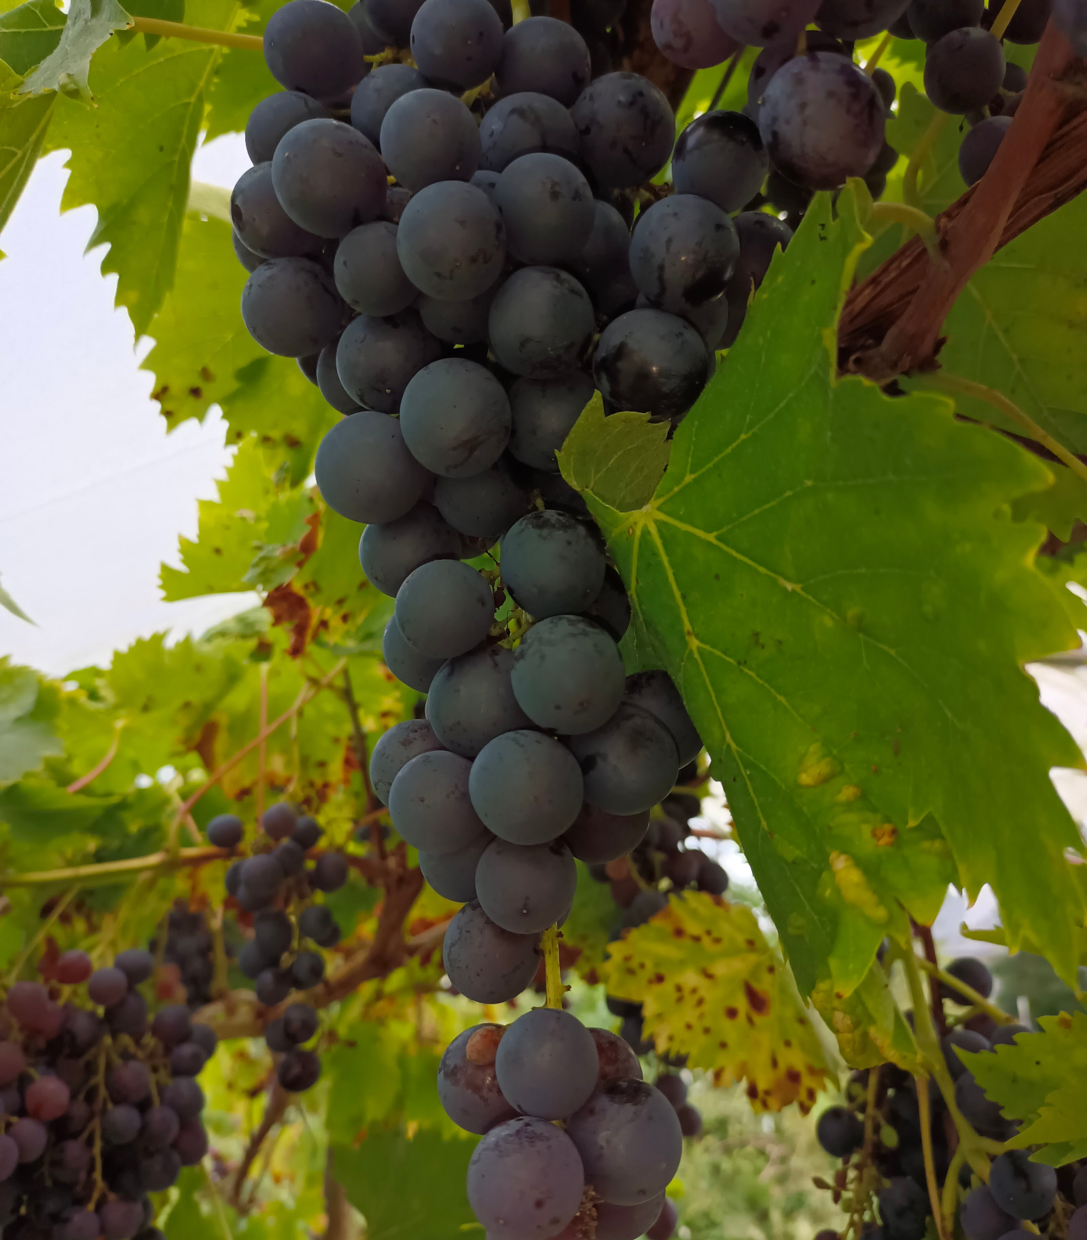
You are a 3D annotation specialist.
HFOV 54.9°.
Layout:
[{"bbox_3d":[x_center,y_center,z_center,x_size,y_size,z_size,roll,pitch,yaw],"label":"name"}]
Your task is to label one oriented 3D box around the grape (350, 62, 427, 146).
[{"bbox_3d":[-0.030,-0.103,0.212,0.018,0.019,0.018,4,-15,-10],"label":"grape"}]

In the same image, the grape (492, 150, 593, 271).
[{"bbox_3d":[0.001,-0.086,0.218,0.021,0.022,0.021,0,-18,0],"label":"grape"}]

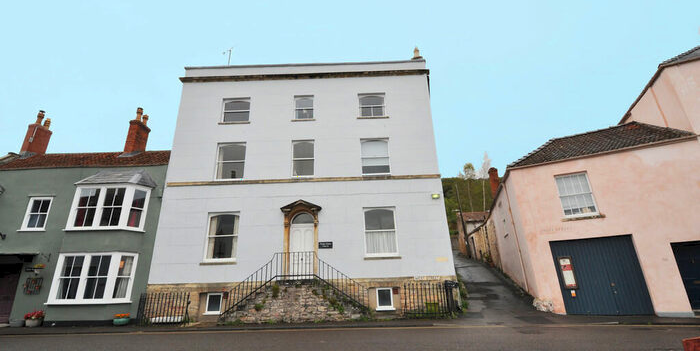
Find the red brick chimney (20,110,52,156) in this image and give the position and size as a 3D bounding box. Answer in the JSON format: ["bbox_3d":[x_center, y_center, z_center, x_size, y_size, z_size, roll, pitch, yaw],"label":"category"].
[{"bbox_3d":[-16.485,-2.188,15.410,0.460,2.650,0.780,-2,-18,0],"label":"red brick chimney"}]

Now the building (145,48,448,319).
[{"bbox_3d":[-1.898,1.232,16.355,11.750,11.060,8.500,-2,-18,0],"label":"building"}]

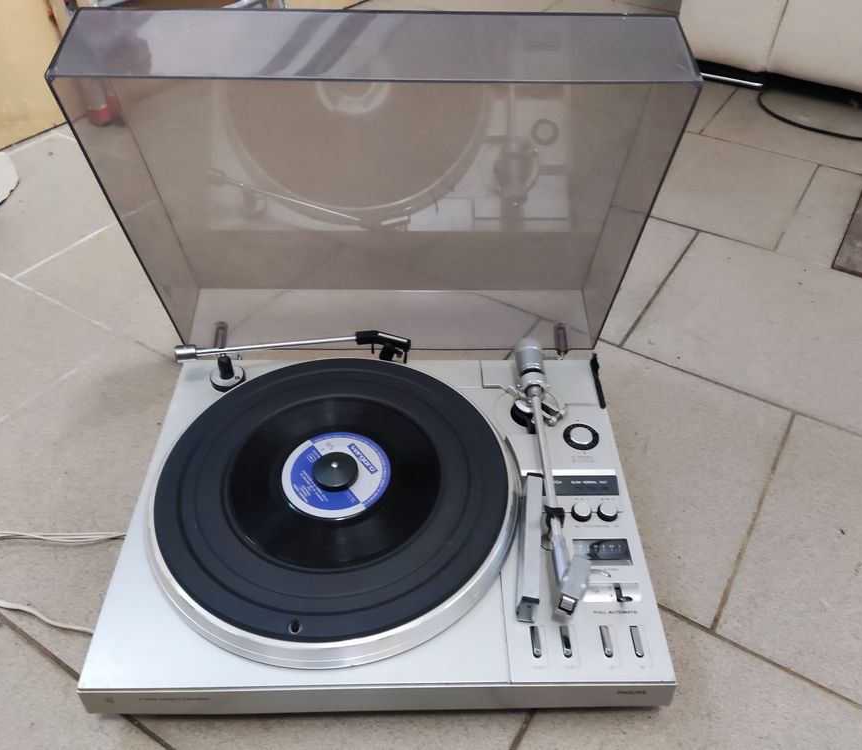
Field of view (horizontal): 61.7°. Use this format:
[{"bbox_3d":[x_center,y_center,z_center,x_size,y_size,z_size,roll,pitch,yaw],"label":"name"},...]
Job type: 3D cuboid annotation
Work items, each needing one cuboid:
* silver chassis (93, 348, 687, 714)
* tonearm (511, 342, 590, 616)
[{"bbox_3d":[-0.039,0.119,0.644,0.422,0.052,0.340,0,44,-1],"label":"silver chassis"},{"bbox_3d":[0.098,0.073,0.610,0.042,0.045,0.275,0,44,-1],"label":"tonearm"}]

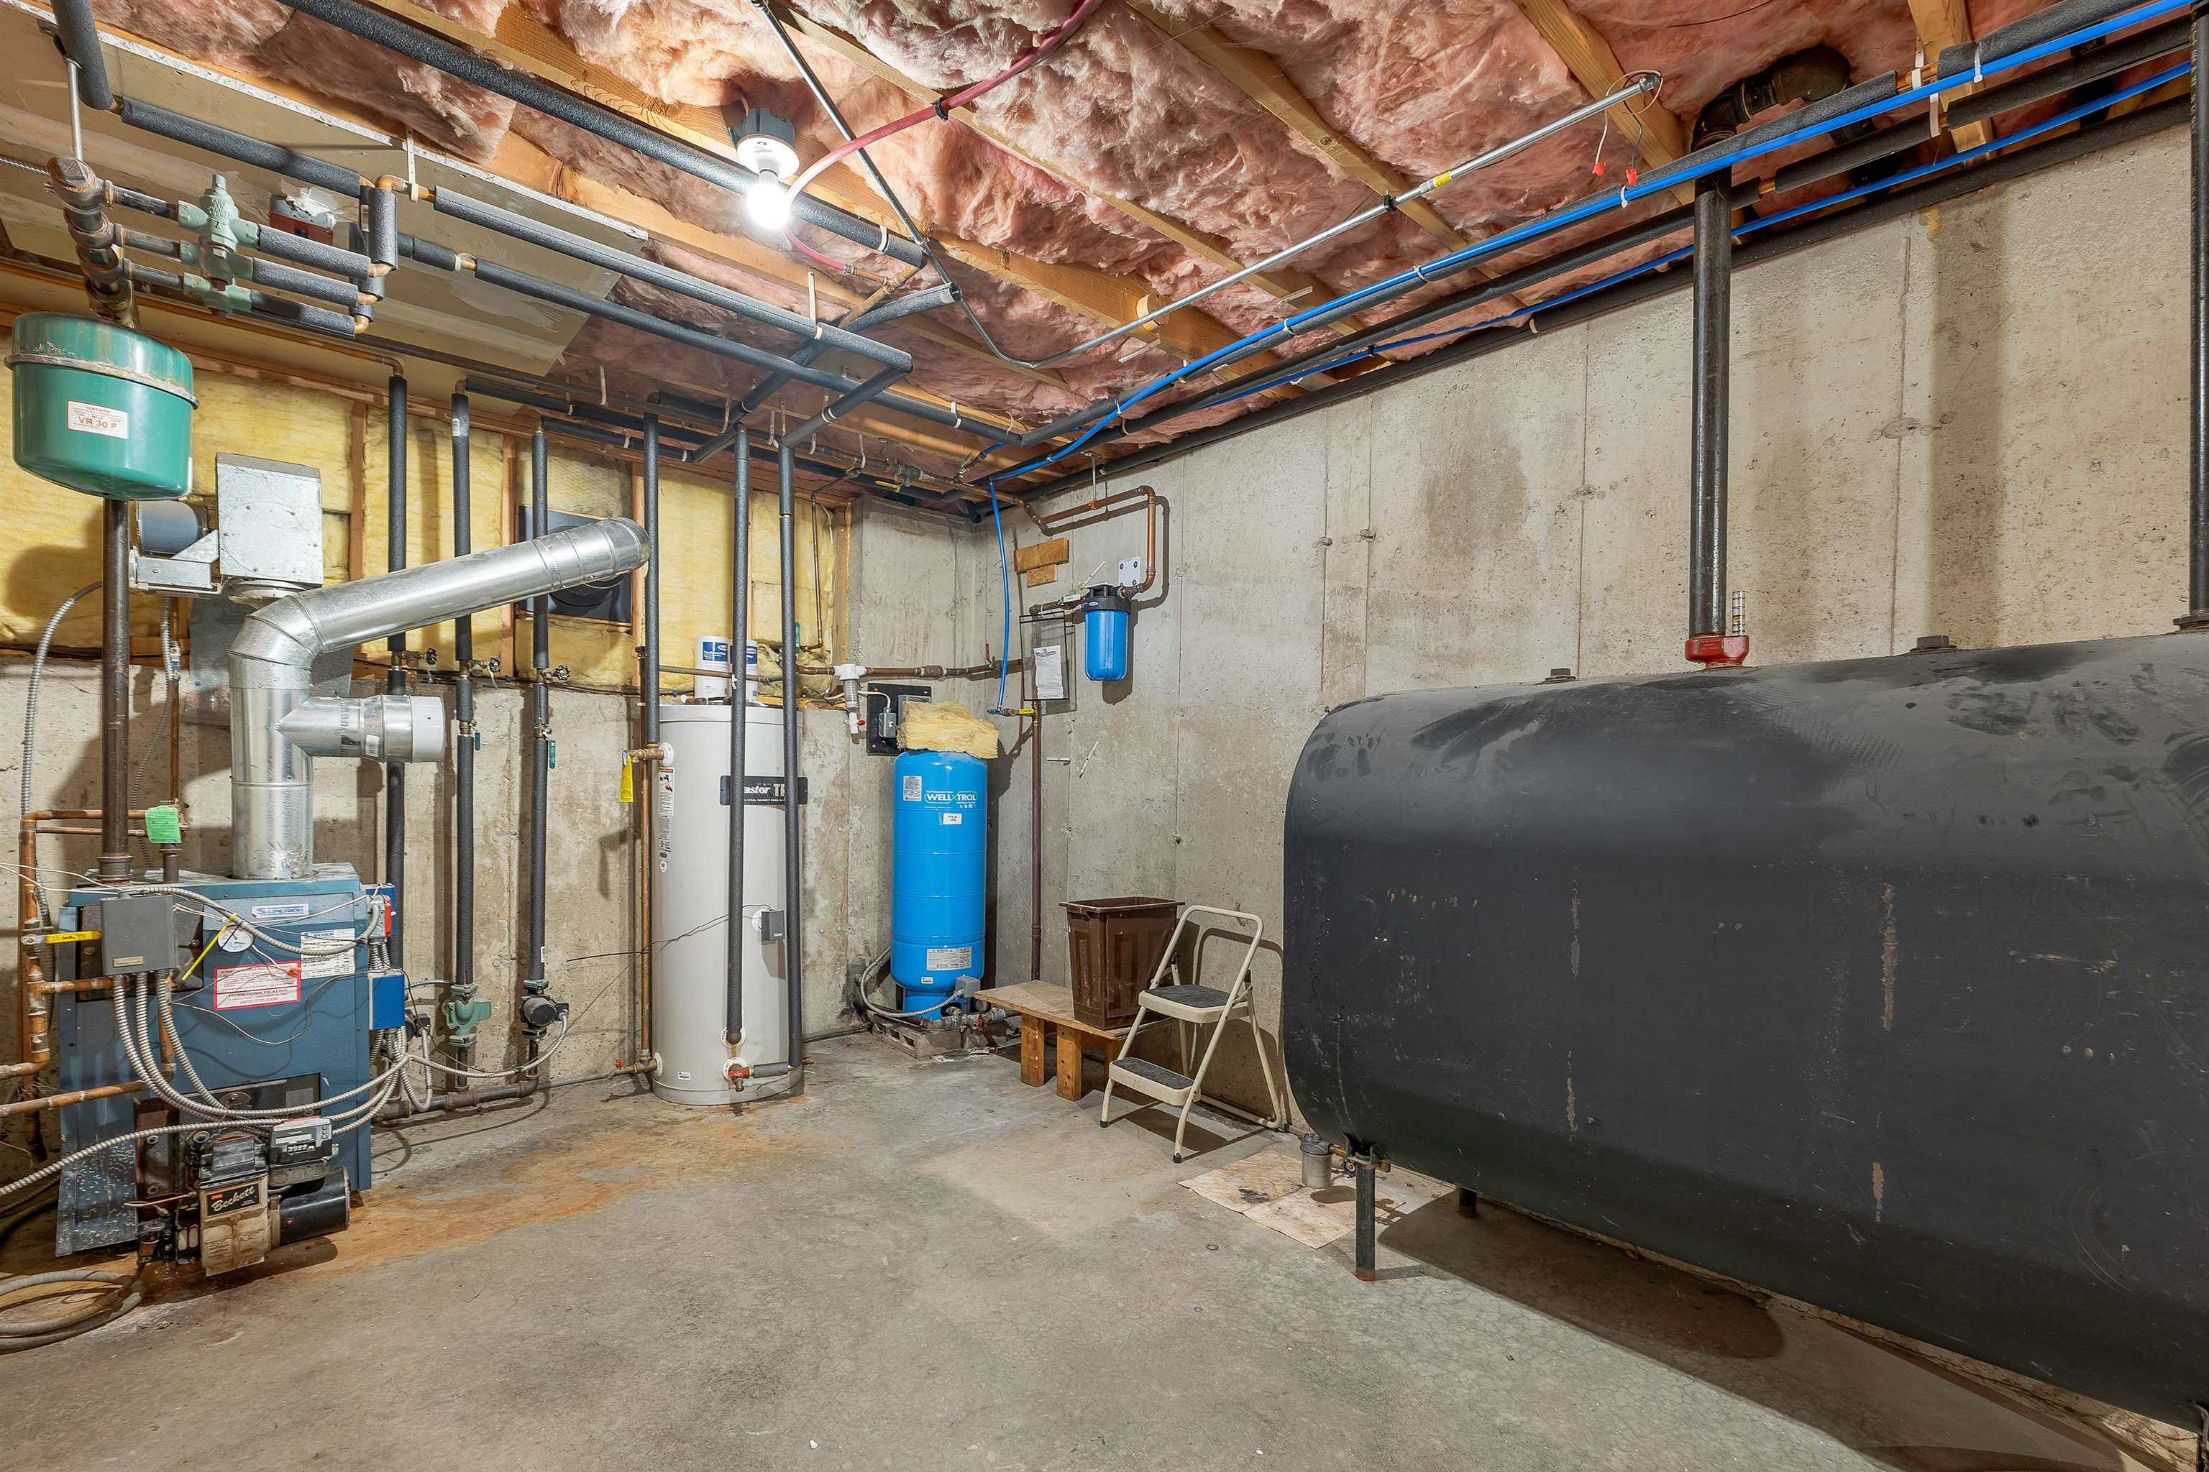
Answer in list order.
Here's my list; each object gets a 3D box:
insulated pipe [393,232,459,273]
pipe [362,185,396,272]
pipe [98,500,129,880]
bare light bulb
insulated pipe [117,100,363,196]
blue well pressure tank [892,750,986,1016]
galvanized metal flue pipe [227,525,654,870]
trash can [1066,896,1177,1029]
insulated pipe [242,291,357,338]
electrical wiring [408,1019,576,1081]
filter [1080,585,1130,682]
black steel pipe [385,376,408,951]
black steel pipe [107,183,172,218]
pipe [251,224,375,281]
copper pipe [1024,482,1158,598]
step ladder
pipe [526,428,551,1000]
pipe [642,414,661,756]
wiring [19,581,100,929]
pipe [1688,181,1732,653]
[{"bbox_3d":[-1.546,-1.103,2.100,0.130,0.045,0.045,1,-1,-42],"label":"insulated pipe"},{"bbox_3d":[-1.450,-1.020,1.850,0.047,0.165,0.047,1,-1,-42],"label":"pipe"},{"bbox_3d":[-2.364,-0.109,2.200,0.044,0.930,0.044,1,-1,-42],"label":"pipe"},{"bbox_3d":[-0.604,-0.959,1.660,0.068,0.098,0.068,1,-1,-17],"label":"bare light bulb"},{"bbox_3d":[-1.707,-1.174,1.841,0.360,0.045,0.045,1,-1,-41],"label":"insulated pipe"},{"bbox_3d":[-0.692,0.575,3.870,0.390,1.170,0.390,1,-1,-14],"label":"blue well pressure tank"},{"bbox_3d":[-1.985,-0.125,2.840,1.030,1.090,0.300,1,-1,-16],"label":"galvanized metal flue pipe"},{"bbox_3d":[0.058,0.778,3.200,0.370,0.390,0.220,1,-1,-42],"label":"trash can"},{"bbox_3d":[-1.744,-0.919,2.000,0.190,0.043,0.043,1,-1,-42],"label":"insulated pipe"},{"bbox_3d":[-1.904,0.976,2.860,0.060,0.165,0.420,0,-1,37],"label":"electrical wiring"},{"bbox_3d":[0.005,-0.379,3.420,0.190,0.345,0.185,0,-1,0],"label":"filter"},{"bbox_3d":[-2.236,-0.191,2.910,0.045,1.900,0.045,1,-1,-42],"label":"black steel pipe"},{"bbox_3d":[-1.696,-0.942,1.620,0.088,0.034,0.034,1,-1,-42],"label":"black steel pipe"},{"bbox_3d":[-1.548,-0.945,1.800,0.185,0.043,0.043,1,-1,-42],"label":"pipe"},{"bbox_3d":[-0.072,-0.727,3.520,0.110,0.430,0.740,1,-1,-42],"label":"copper pipe"},{"bbox_3d":[0.269,0.905,2.945,0.460,0.680,0.400,1,-1,-42],"label":"step ladder"},{"bbox_3d":[-1.891,-0.072,3.080,0.052,1.910,0.052,1,-1,-42],"label":"pipe"},{"bbox_3d":[-1.522,-0.517,3.100,0.042,1.120,0.042,1,-1,-42],"label":"pipe"},{"bbox_3d":[-2.634,0.048,2.320,0.130,0.860,0.170,1,-1,-42],"label":"wiring"},{"bbox_3d":[1.206,-0.656,1.830,0.060,0.940,0.060,0,-1,45],"label":"pipe"}]

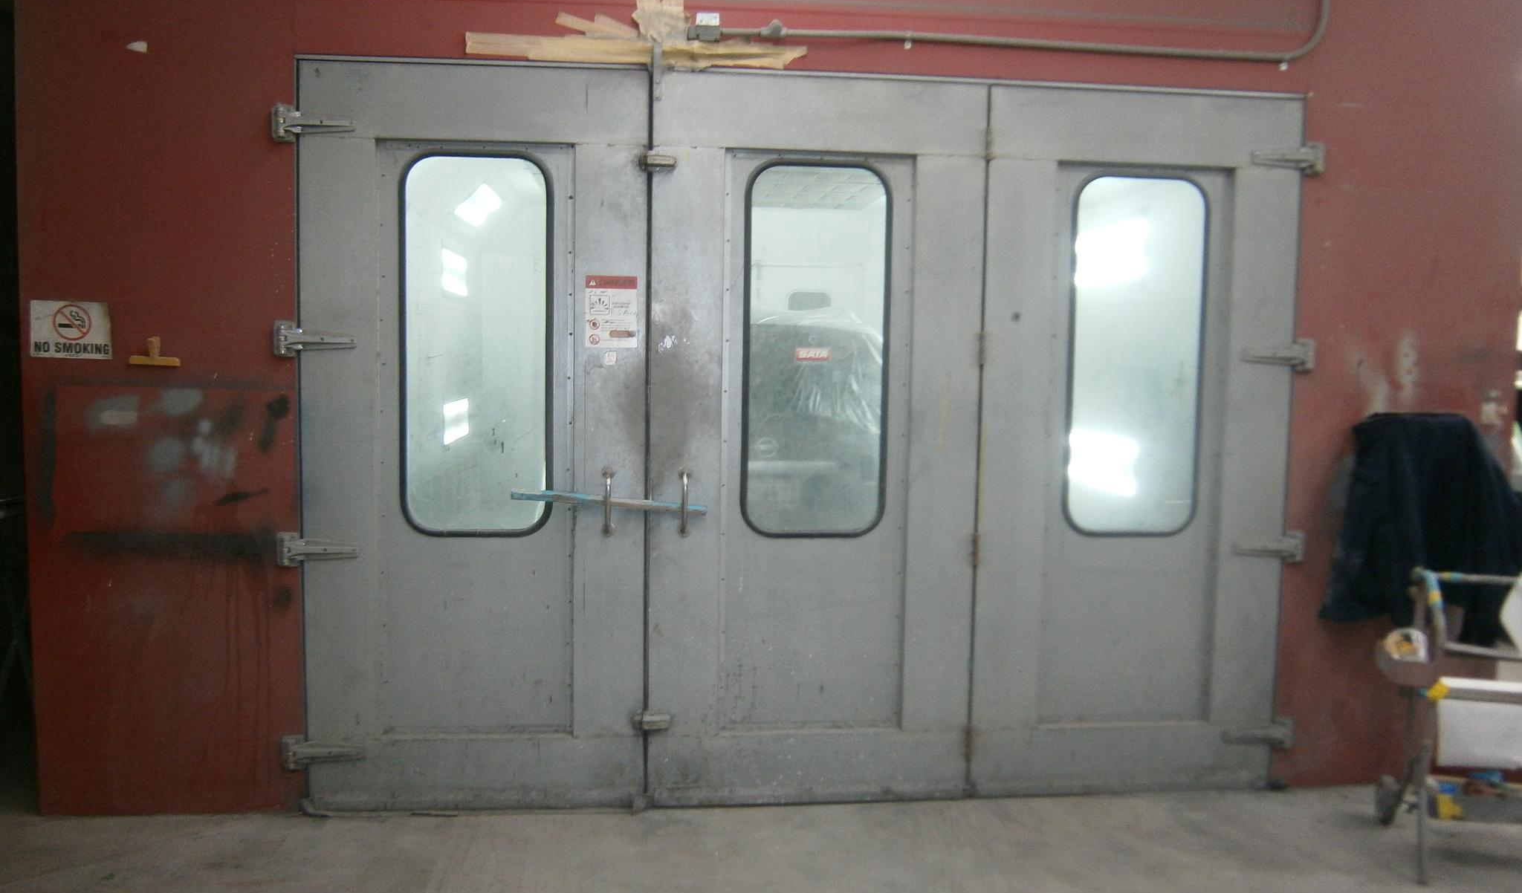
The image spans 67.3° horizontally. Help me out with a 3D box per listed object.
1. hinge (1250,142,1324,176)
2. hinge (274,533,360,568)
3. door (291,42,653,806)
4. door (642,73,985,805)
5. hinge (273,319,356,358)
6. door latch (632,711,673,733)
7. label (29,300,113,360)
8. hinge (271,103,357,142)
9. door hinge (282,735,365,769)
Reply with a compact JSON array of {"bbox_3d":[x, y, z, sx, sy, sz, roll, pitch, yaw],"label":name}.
[{"bbox_3d":[1.908,-1.043,4.146,0.244,0.106,0.055,0,4,-6],"label":"hinge"},{"bbox_3d":[-1.512,0.350,3.902,0.258,0.112,0.055,0,4,-6],"label":"hinge"},{"bbox_3d":[-0.982,0.001,3.975,1.159,2.558,0.055,0,4,-6],"label":"door"},{"bbox_3d":[0.196,0.009,4.096,1.178,2.558,0.055,0,4,-6],"label":"door"},{"bbox_3d":[-1.502,-0.362,3.849,0.258,0.112,0.055,0,4,-6],"label":"hinge"},{"bbox_3d":[-0.386,0.977,4.059,0.142,0.059,0.050,0,4,-6],"label":"door latch"},{"bbox_3d":[-2.284,-0.385,3.786,0.252,0.184,0.005,0,4,-6],"label":"label"},{"bbox_3d":[-1.486,-1.075,3.797,0.258,0.112,0.055,0,4,-6],"label":"hinge"},{"bbox_3d":[-1.515,1.059,3.955,0.258,0.102,0.055,0,4,-6],"label":"door hinge"}]

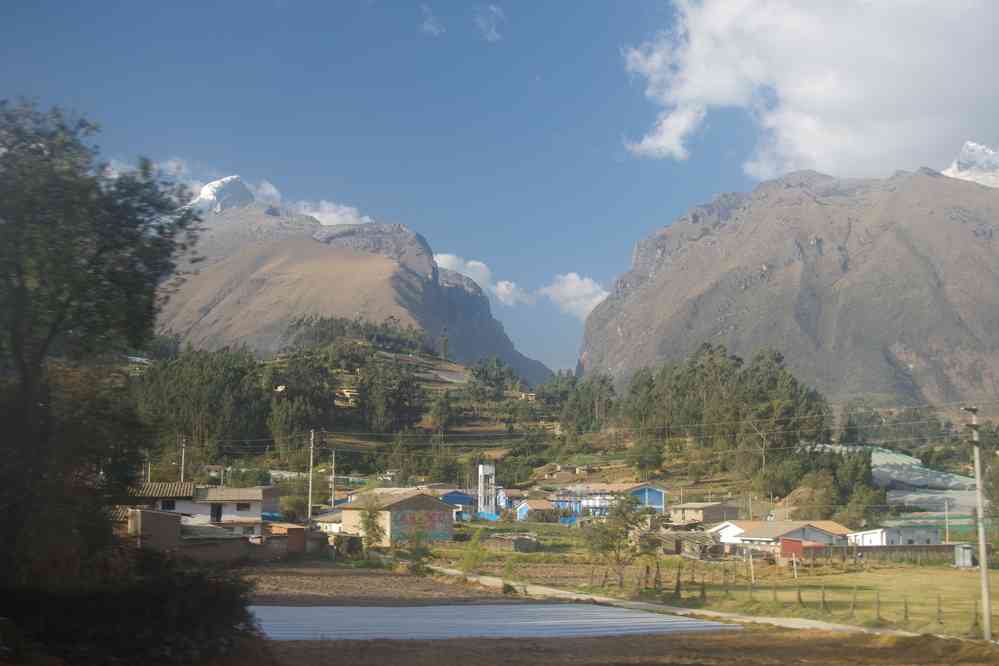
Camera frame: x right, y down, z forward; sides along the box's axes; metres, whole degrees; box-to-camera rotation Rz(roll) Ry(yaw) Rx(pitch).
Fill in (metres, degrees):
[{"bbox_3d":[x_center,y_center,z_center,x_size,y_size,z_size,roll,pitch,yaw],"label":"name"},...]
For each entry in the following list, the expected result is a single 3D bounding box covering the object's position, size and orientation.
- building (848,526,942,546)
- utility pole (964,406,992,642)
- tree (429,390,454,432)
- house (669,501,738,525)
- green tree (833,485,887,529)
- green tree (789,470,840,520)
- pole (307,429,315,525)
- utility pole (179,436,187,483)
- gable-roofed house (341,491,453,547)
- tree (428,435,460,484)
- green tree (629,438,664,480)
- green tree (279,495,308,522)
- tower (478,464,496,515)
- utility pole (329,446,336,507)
[{"bbox_3d":[48.590,25.840,143.270,8.200,3.450,6.500,3,-10,-19],"label":"building"},{"bbox_3d":[22.171,8.781,53.899,0.900,10.600,0.400,7,-11,-37],"label":"utility pole"},{"bbox_3d":[-18.910,25.650,381.080,8.210,13.760,7.800,0,-9,-3],"label":"tree"},{"bbox_3d":[32.240,28.546,185.218,7.700,3.500,6.600,8,-12,-42],"label":"house"},{"bbox_3d":[54.990,26.720,178.550,7.640,6.970,7.260,-3,-9,17],"label":"green tree"},{"bbox_3d":[52.540,27.520,195.690,7.840,8.810,7.440,-2,-9,15],"label":"green tree"},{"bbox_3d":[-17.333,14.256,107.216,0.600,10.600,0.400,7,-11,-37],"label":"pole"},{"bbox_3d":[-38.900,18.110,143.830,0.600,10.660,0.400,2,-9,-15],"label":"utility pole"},{"bbox_3d":[-9.759,18.230,113.153,7.200,4.700,9.500,7,-11,-35],"label":"gable-roofed house"},{"bbox_3d":[-12.590,28.400,262.860,6.530,11.000,6.210,0,-9,-3],"label":"tree"},{"bbox_3d":[30.900,26.660,245.690,7.280,8.810,6.920,-1,-9,7],"label":"green tree"},{"bbox_3d":[-21.198,18.780,120.339,3.100,4.400,3.100,0,-9,0],"label":"green tree"},{"bbox_3d":[-1.980,26.030,192.690,2.250,8.850,2.250,3,-10,-21],"label":"tower"},{"bbox_3d":[-17.766,16.317,124.616,0.400,8.000,0.400,0,-9,0],"label":"utility pole"}]

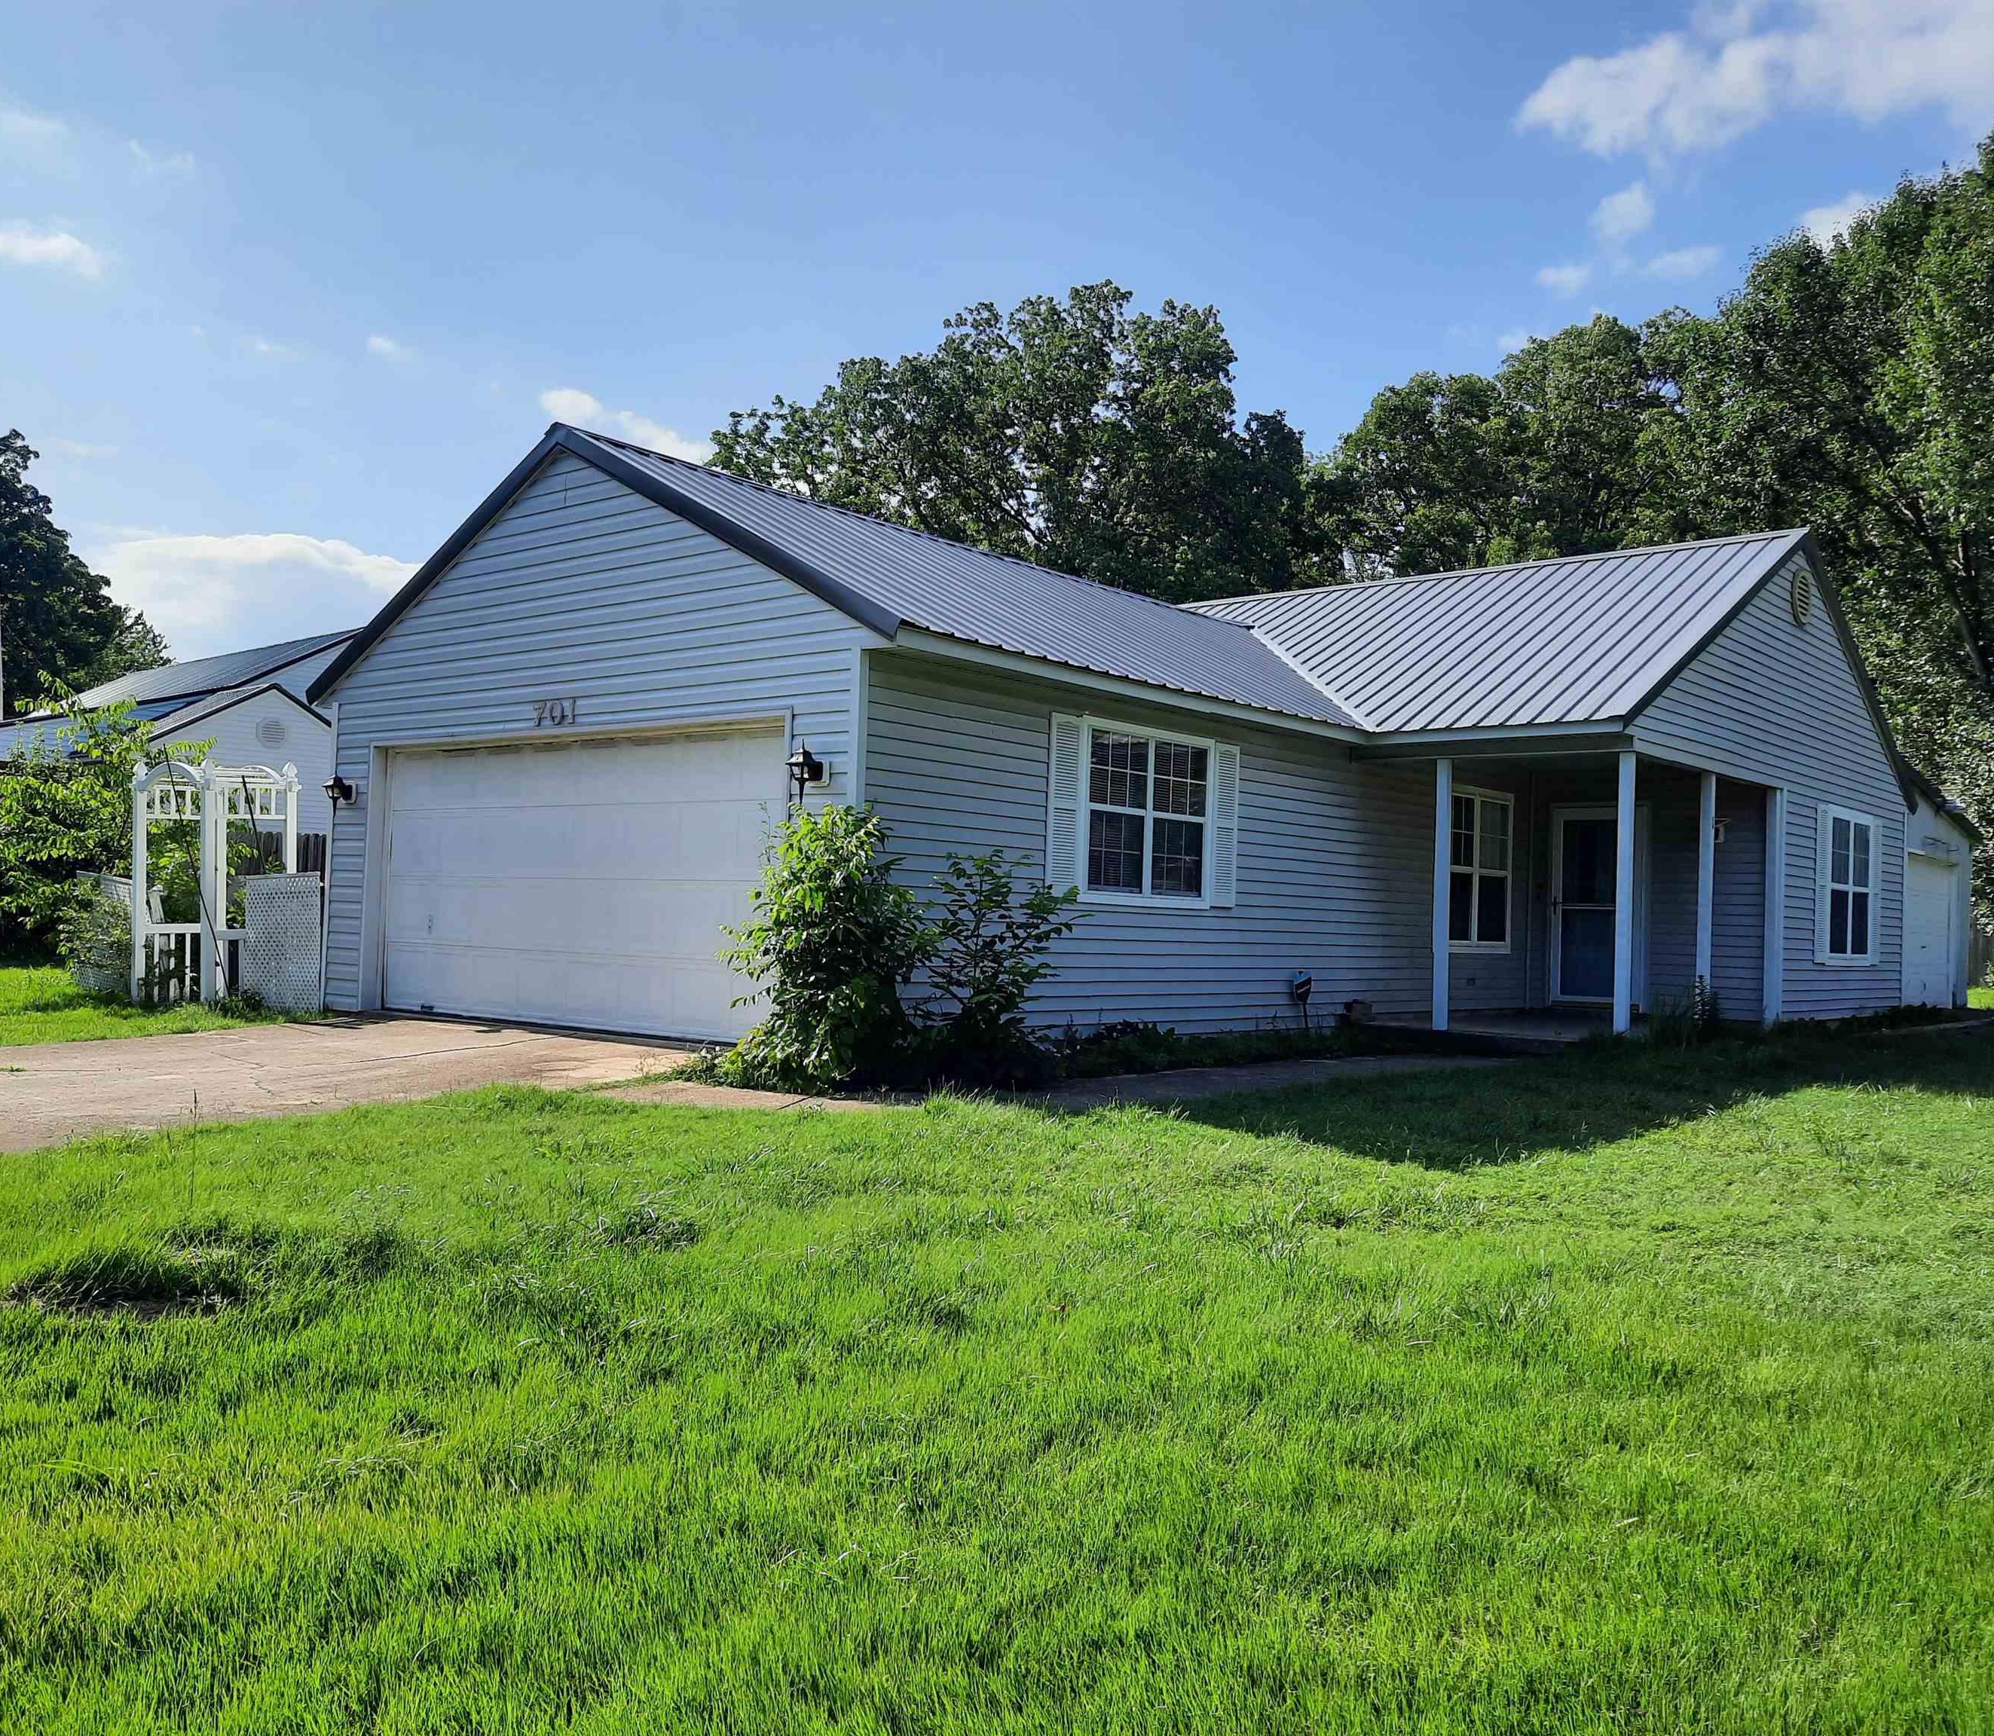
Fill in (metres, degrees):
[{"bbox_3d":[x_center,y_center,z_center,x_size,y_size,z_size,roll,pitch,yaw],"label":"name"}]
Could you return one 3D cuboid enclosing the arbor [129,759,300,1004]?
[{"bbox_3d":[-6.960,0.155,14.895,1.420,2.110,0.820,0,-3,41],"label":"arbor"}]

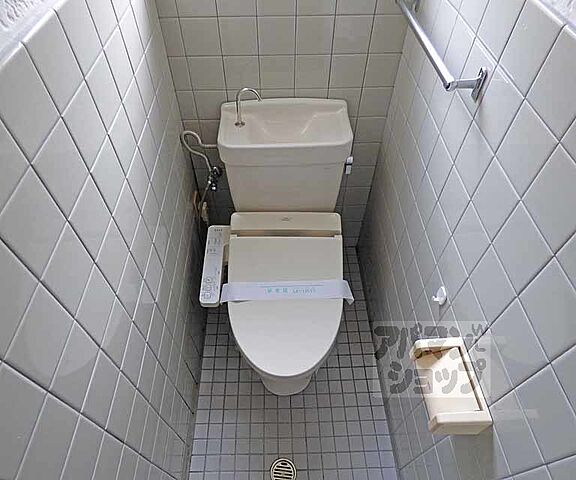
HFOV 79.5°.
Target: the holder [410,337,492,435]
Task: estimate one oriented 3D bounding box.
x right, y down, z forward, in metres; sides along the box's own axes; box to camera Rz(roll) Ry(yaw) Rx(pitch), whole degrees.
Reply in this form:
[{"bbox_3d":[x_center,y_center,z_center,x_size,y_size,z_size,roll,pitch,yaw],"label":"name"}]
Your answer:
[{"bbox_3d":[0.323,0.292,0.702,0.100,0.070,0.168,-1,52,-1],"label":"holder"}]

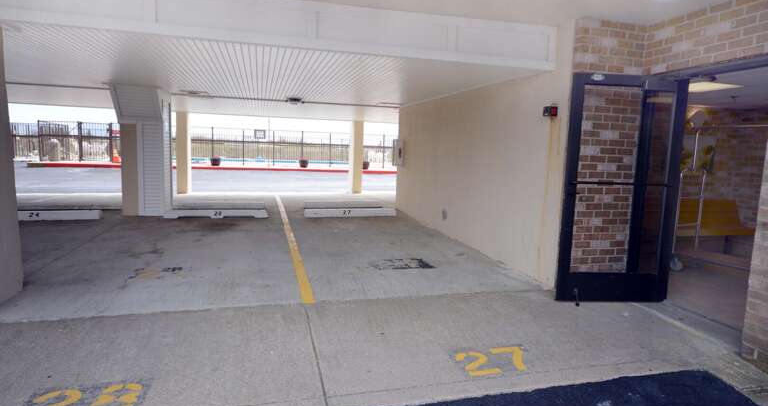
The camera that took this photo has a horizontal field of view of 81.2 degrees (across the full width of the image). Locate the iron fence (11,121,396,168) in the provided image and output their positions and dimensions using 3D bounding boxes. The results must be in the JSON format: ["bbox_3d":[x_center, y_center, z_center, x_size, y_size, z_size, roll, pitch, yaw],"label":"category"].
[{"bbox_3d":[-7.994,-2.828,22.515,18.060,1.836,0.120,0,7,-16],"label":"iron fence"}]

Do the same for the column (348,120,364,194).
[{"bbox_3d":[-0.804,-1.351,13.094,0.280,2.123,0.500,0,7,-16],"label":"column"}]

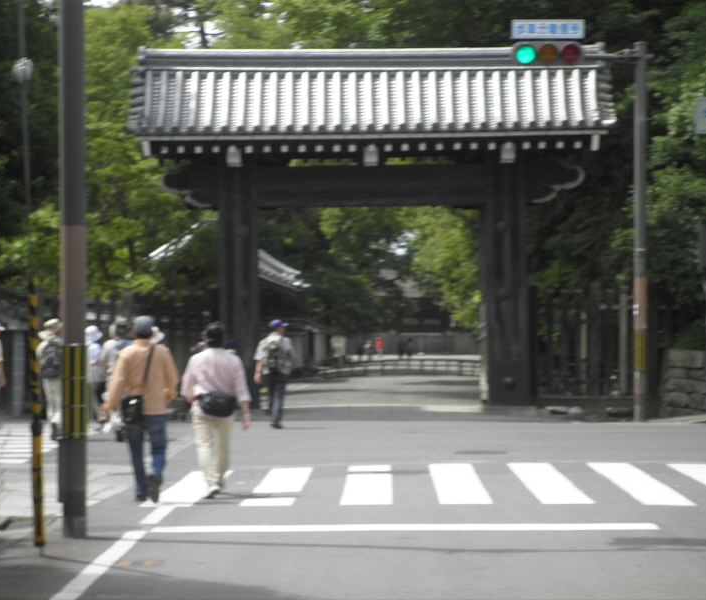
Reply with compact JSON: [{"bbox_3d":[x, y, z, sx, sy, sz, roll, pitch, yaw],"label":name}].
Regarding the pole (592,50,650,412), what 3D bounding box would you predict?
[{"bbox_3d":[4.330,-1.093,40.400,0.970,6.150,0.220,0,-1,2],"label":"pole"}]

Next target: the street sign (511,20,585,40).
[{"bbox_3d":[3.172,-4.381,40.500,1.180,0.310,0.060,0,-1,2],"label":"street sign"}]

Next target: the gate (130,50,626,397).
[{"bbox_3d":[0.340,-1.270,44.100,8.450,6.450,3.200,0,-1,2],"label":"gate"}]

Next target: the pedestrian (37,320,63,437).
[{"bbox_3d":[-4.276,1.120,35.400,0.520,1.716,0.500,-1,-1,20],"label":"pedestrian"}]

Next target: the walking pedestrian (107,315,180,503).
[{"bbox_3d":[-1.930,0.997,23.000,0.640,1.700,0.500,0,-1,0],"label":"walking pedestrian"}]

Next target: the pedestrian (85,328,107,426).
[{"bbox_3d":[-4.054,1.205,39.300,0.480,1.606,0.480,0,-1,-45],"label":"pedestrian"}]

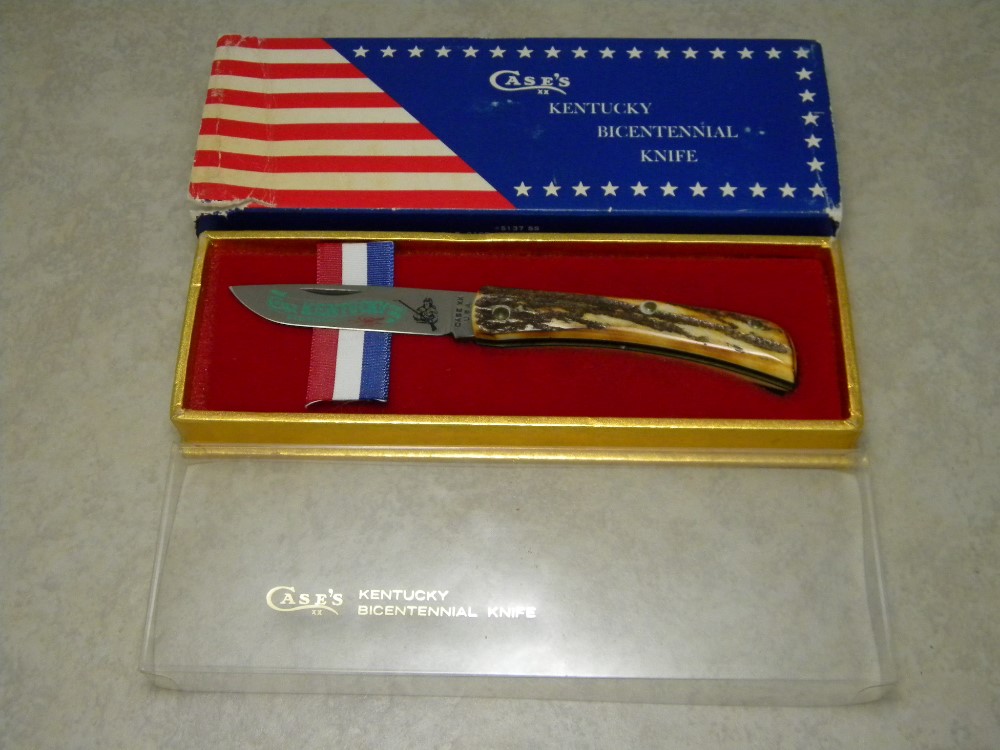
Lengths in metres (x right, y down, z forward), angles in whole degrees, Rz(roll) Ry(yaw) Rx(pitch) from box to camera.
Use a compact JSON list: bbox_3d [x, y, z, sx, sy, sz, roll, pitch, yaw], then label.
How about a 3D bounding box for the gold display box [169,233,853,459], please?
[{"bbox_3d":[0.005,-0.009,0.344,0.190,0.022,0.063,1,64,1],"label":"gold display box"}]

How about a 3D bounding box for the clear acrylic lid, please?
[{"bbox_3d":[0.005,0.051,0.319,0.193,0.015,0.065,1,64,1],"label":"clear acrylic lid"}]

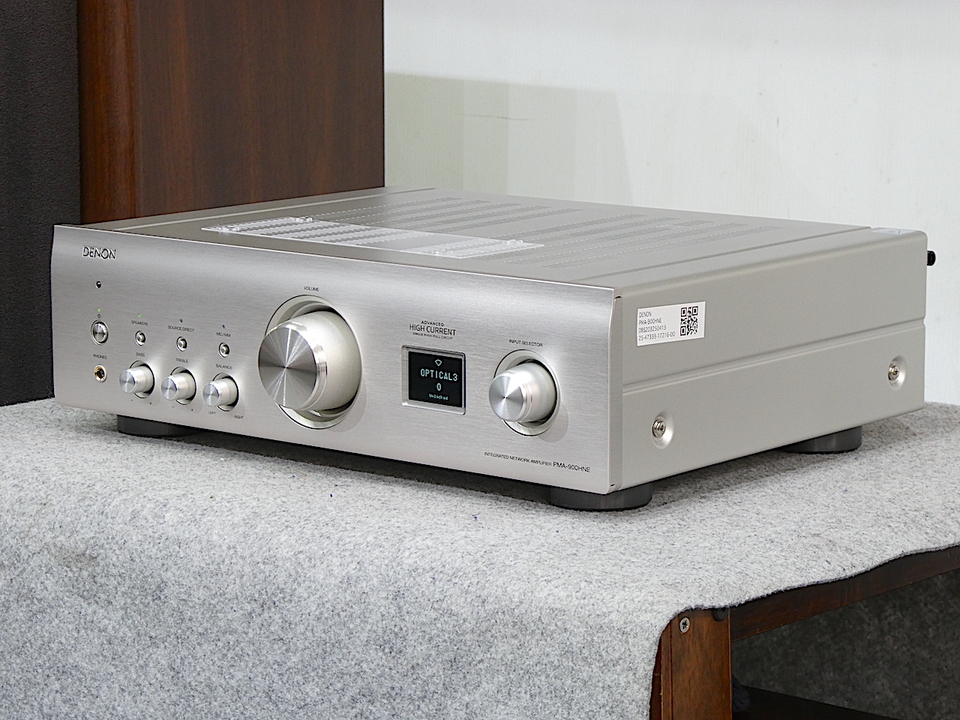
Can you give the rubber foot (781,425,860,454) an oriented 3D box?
[{"bbox_3d":[0.202,0.042,1.776,0.056,0.020,0.056,0,10,0],"label":"rubber foot"}]

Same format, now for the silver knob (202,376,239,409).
[{"bbox_3d":[-0.153,0.020,1.724,0.016,0.016,0.013,8,12,39],"label":"silver knob"}]

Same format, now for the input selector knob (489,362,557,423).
[{"bbox_3d":[0.021,0.019,1.574,0.032,0.032,0.021,8,12,39],"label":"input selector knob"}]

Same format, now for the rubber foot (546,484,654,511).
[{"bbox_3d":[0.067,0.069,1.618,0.056,0.020,0.056,0,10,0],"label":"rubber foot"}]

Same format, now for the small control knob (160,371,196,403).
[{"bbox_3d":[-0.180,0.016,1.747,0.017,0.017,0.013,8,12,39],"label":"small control knob"}]

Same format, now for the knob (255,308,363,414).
[{"bbox_3d":[-0.099,0.002,1.676,0.058,0.058,0.030,8,12,39],"label":"knob"}]

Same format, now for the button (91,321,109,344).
[{"bbox_3d":[-0.231,-0.017,1.792,0.014,0.014,0.005,8,12,39],"label":"button"}]

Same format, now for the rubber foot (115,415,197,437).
[{"bbox_3d":[-0.198,0.033,1.838,0.056,0.020,0.056,0,10,0],"label":"rubber foot"}]

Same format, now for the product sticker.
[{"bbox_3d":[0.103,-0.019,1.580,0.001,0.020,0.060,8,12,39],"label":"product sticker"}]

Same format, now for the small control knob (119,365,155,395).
[{"bbox_3d":[-0.207,0.013,1.769,0.017,0.017,0.013,8,12,39],"label":"small control knob"}]

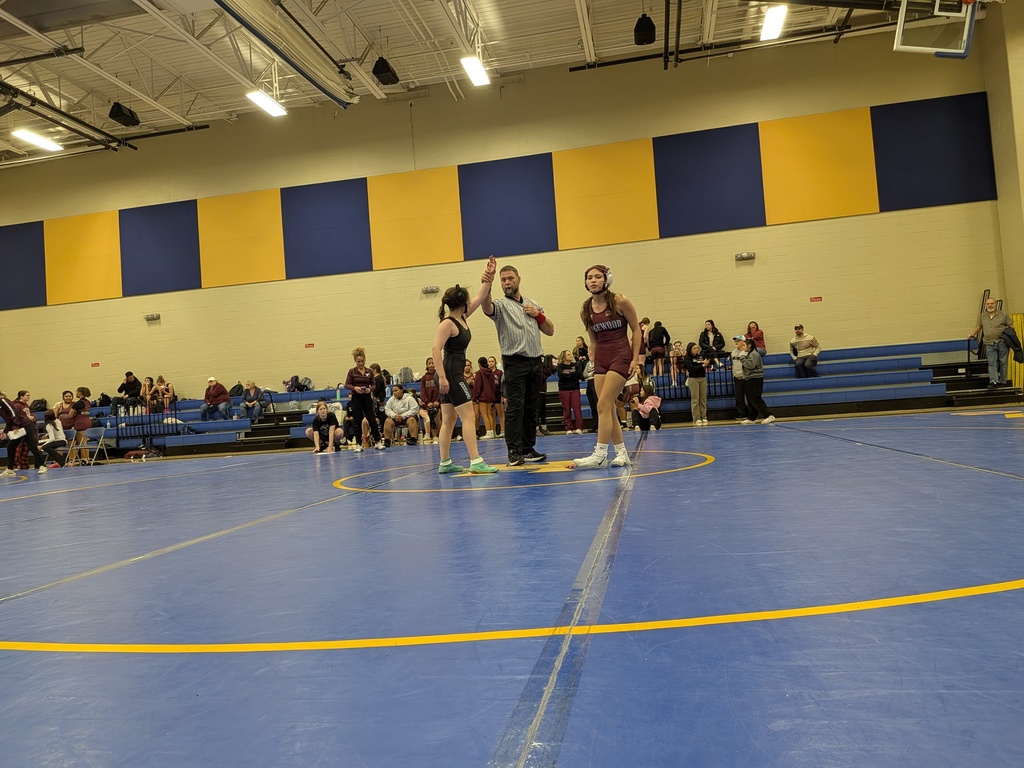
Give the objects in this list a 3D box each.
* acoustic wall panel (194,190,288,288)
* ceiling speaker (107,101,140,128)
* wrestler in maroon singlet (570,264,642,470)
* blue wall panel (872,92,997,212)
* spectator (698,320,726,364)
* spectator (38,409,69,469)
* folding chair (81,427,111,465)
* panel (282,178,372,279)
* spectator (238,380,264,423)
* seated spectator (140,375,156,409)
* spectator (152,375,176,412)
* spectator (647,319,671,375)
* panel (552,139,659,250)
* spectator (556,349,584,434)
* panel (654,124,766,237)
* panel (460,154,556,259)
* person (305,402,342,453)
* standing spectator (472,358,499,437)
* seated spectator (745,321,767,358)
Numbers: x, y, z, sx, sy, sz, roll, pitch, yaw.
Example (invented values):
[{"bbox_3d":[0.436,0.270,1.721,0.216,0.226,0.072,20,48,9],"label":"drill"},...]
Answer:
[{"bbox_3d":[-7.276,-3.891,19.155,2.440,2.440,0.050,-4,-2,11],"label":"acoustic wall panel"},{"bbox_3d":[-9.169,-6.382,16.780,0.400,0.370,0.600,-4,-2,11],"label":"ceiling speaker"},{"bbox_3d":[0.715,-0.148,5.400,0.480,1.530,0.420,-5,-3,25],"label":"wrestler in maroon singlet"},{"bbox_3d":[9.461,-5.165,15.953,2.430,2.430,0.050,-4,-2,11],"label":"blue wall panel"},{"bbox_3d":[4.608,-0.846,16.268,0.600,1.200,0.750,-4,-2,9],"label":"spectator"},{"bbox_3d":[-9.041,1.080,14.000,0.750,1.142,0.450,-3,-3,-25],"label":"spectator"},{"bbox_3d":[-8.644,1.301,14.578,0.460,0.760,0.500,-4,-2,11],"label":"folding chair"},{"bbox_3d":[-4.878,-4.069,18.631,2.430,2.430,0.050,-4,-2,11],"label":"panel"},{"bbox_3d":[-6.483,0.427,17.705,0.520,1.013,0.640,-4,-2,11],"label":"spectator"},{"bbox_3d":[-9.702,0.315,18.977,0.420,0.987,0.620,-4,-2,11],"label":"seated spectator"},{"bbox_3d":[-9.232,0.283,18.889,0.430,1.028,0.620,-4,-2,11],"label":"spectator"},{"bbox_3d":[3.388,-0.738,16.241,0.500,1.440,0.500,-4,-2,11],"label":"spectator"},{"bbox_3d":[2.291,-4.625,17.368,2.440,2.440,0.050,-4,-2,11],"label":"panel"},{"bbox_3d":[1.123,0.160,13.750,0.480,1.601,0.320,-4,-2,2],"label":"spectator"},{"bbox_3d":[4.682,-4.800,16.846,2.430,2.430,0.050,-4,-2,11],"label":"panel"},{"bbox_3d":[-0.103,-4.441,17.767,2.420,2.440,0.050,-4,-2,11],"label":"panel"},{"bbox_3d":[-3.484,0.767,13.118,0.680,0.930,0.750,-4,-2,-9],"label":"person"},{"bbox_3d":[-0.558,0.284,14.400,0.330,1.626,0.450,-6,-3,37],"label":"standing spectator"},{"bbox_3d":[5.532,-0.877,16.132,0.470,1.071,0.640,-4,-2,11],"label":"seated spectator"}]

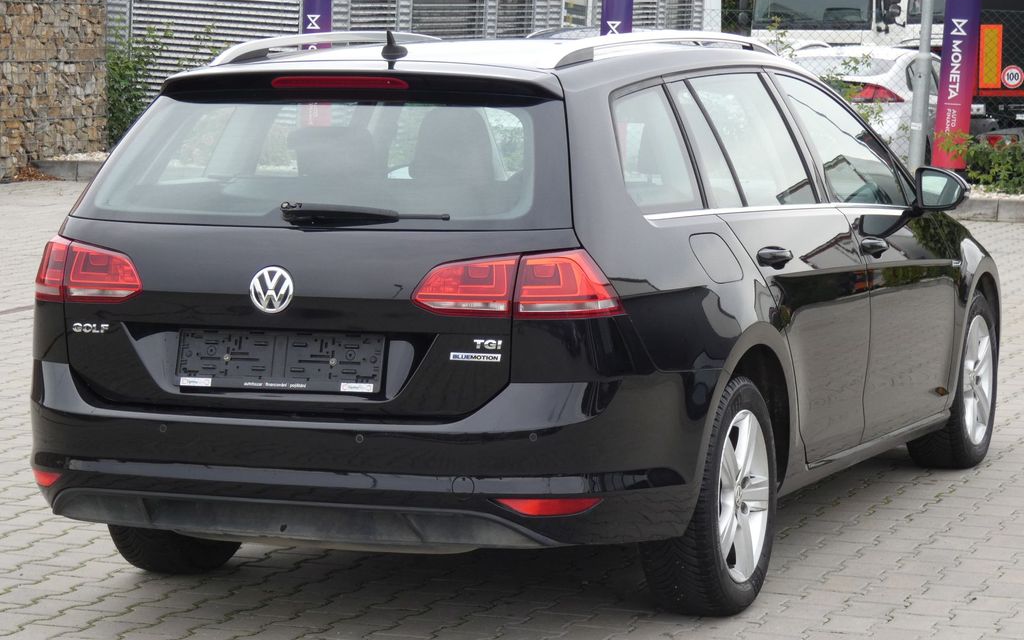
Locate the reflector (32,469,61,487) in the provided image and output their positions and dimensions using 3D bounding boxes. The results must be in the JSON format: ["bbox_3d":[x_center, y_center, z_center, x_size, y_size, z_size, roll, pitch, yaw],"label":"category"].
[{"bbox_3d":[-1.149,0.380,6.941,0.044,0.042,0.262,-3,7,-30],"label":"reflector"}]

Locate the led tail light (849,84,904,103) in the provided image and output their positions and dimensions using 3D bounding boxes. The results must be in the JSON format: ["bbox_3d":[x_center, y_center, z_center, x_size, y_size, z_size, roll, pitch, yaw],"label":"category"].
[{"bbox_3d":[3.984,-2.482,30.800,0.480,0.200,0.300,4,6,27],"label":"led tail light"}]

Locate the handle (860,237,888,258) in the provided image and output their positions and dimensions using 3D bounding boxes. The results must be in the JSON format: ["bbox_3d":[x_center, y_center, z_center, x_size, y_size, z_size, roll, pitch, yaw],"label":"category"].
[{"bbox_3d":[1.065,-0.210,8.223,0.050,0.058,0.215,2,6,22],"label":"handle"}]

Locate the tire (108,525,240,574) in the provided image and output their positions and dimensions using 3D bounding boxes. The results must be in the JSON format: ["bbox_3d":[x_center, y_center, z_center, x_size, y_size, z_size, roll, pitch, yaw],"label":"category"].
[{"bbox_3d":[-0.904,0.380,7.770,0.210,0.625,0.630,2,6,22],"label":"tire"}]

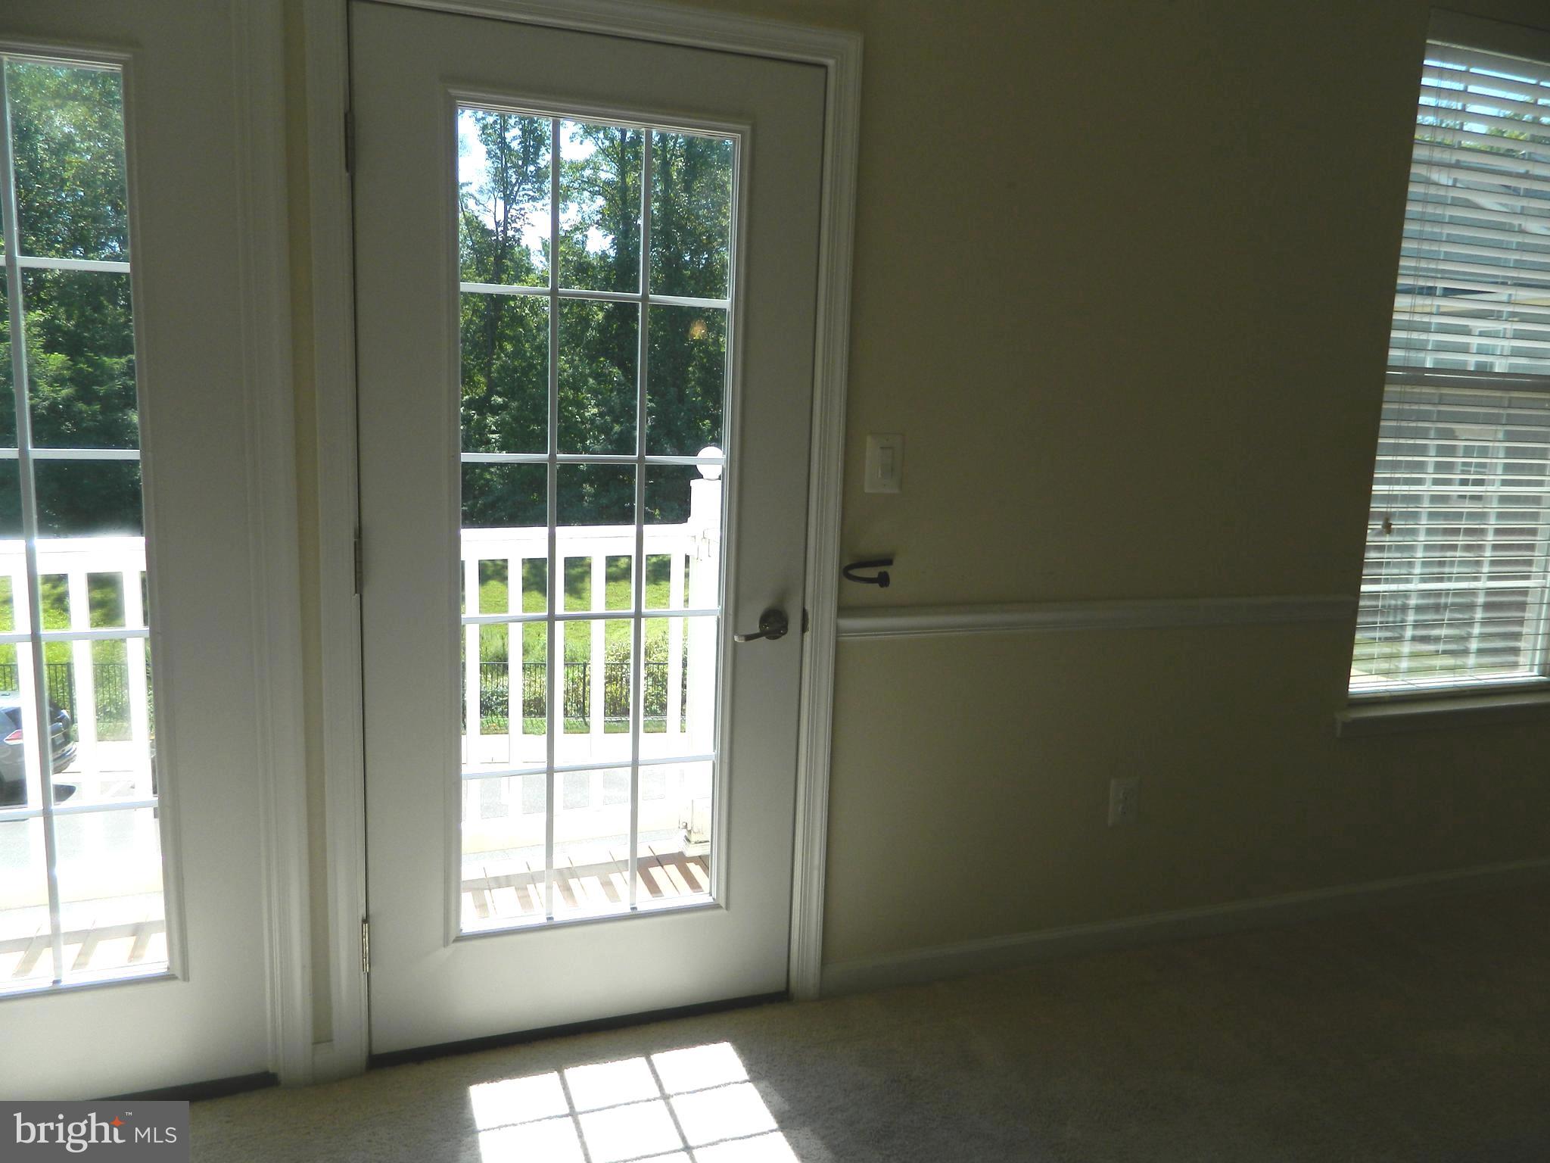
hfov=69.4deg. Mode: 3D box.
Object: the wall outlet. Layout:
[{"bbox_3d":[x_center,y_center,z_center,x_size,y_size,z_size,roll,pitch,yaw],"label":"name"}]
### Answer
[{"bbox_3d":[0.878,0.551,2.808,0.081,0.125,0.010,-1,9,-20],"label":"wall outlet"}]

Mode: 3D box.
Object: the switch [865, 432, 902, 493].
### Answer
[{"bbox_3d":[0.237,-0.255,2.433,0.081,0.125,0.011,-1,9,-20],"label":"switch"}]

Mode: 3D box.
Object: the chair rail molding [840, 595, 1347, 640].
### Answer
[{"bbox_3d":[0.844,0.081,2.709,1.498,0.069,0.022,-1,9,-20],"label":"chair rail molding"}]

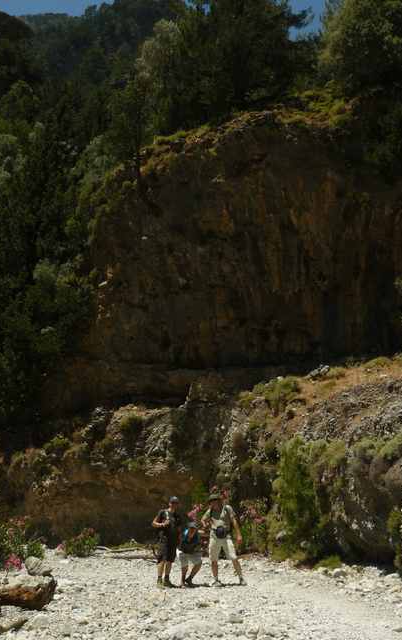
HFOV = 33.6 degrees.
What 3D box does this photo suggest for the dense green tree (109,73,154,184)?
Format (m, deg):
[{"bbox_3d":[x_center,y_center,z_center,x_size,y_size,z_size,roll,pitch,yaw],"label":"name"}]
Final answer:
[{"bbox_3d":[-4.490,-12.307,43.000,2.900,7.700,2.900,0,-16,0],"label":"dense green tree"}]

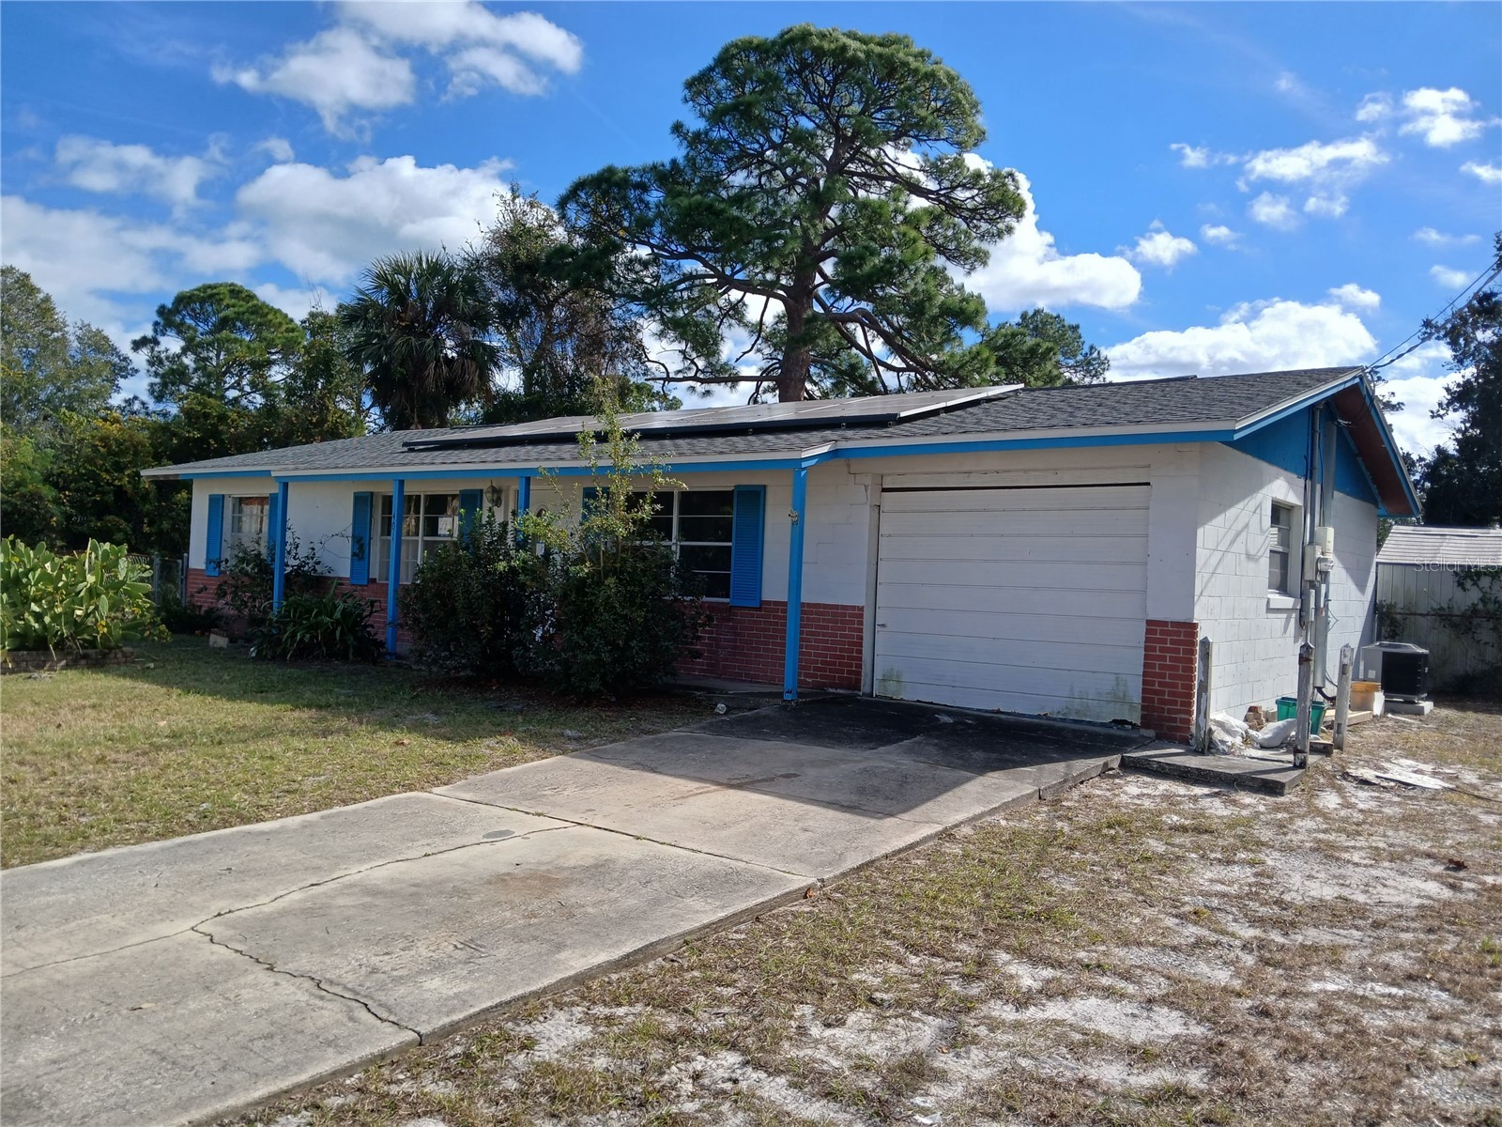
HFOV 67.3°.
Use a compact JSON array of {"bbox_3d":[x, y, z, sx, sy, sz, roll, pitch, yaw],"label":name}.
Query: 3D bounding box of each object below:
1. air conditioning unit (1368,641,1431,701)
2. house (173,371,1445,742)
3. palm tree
[{"bbox_3d":[7.889,1.303,13.778,0.640,0.700,0.640,2,-1,39],"label":"air conditioning unit"},{"bbox_3d":[-1.151,-0.510,17.986,19.170,3.910,9.300,2,-1,39],"label":"house"},{"bbox_3d":[-9.313,-3.623,30.934,4.200,9.885,4.200,2,-1,39],"label":"palm tree"}]

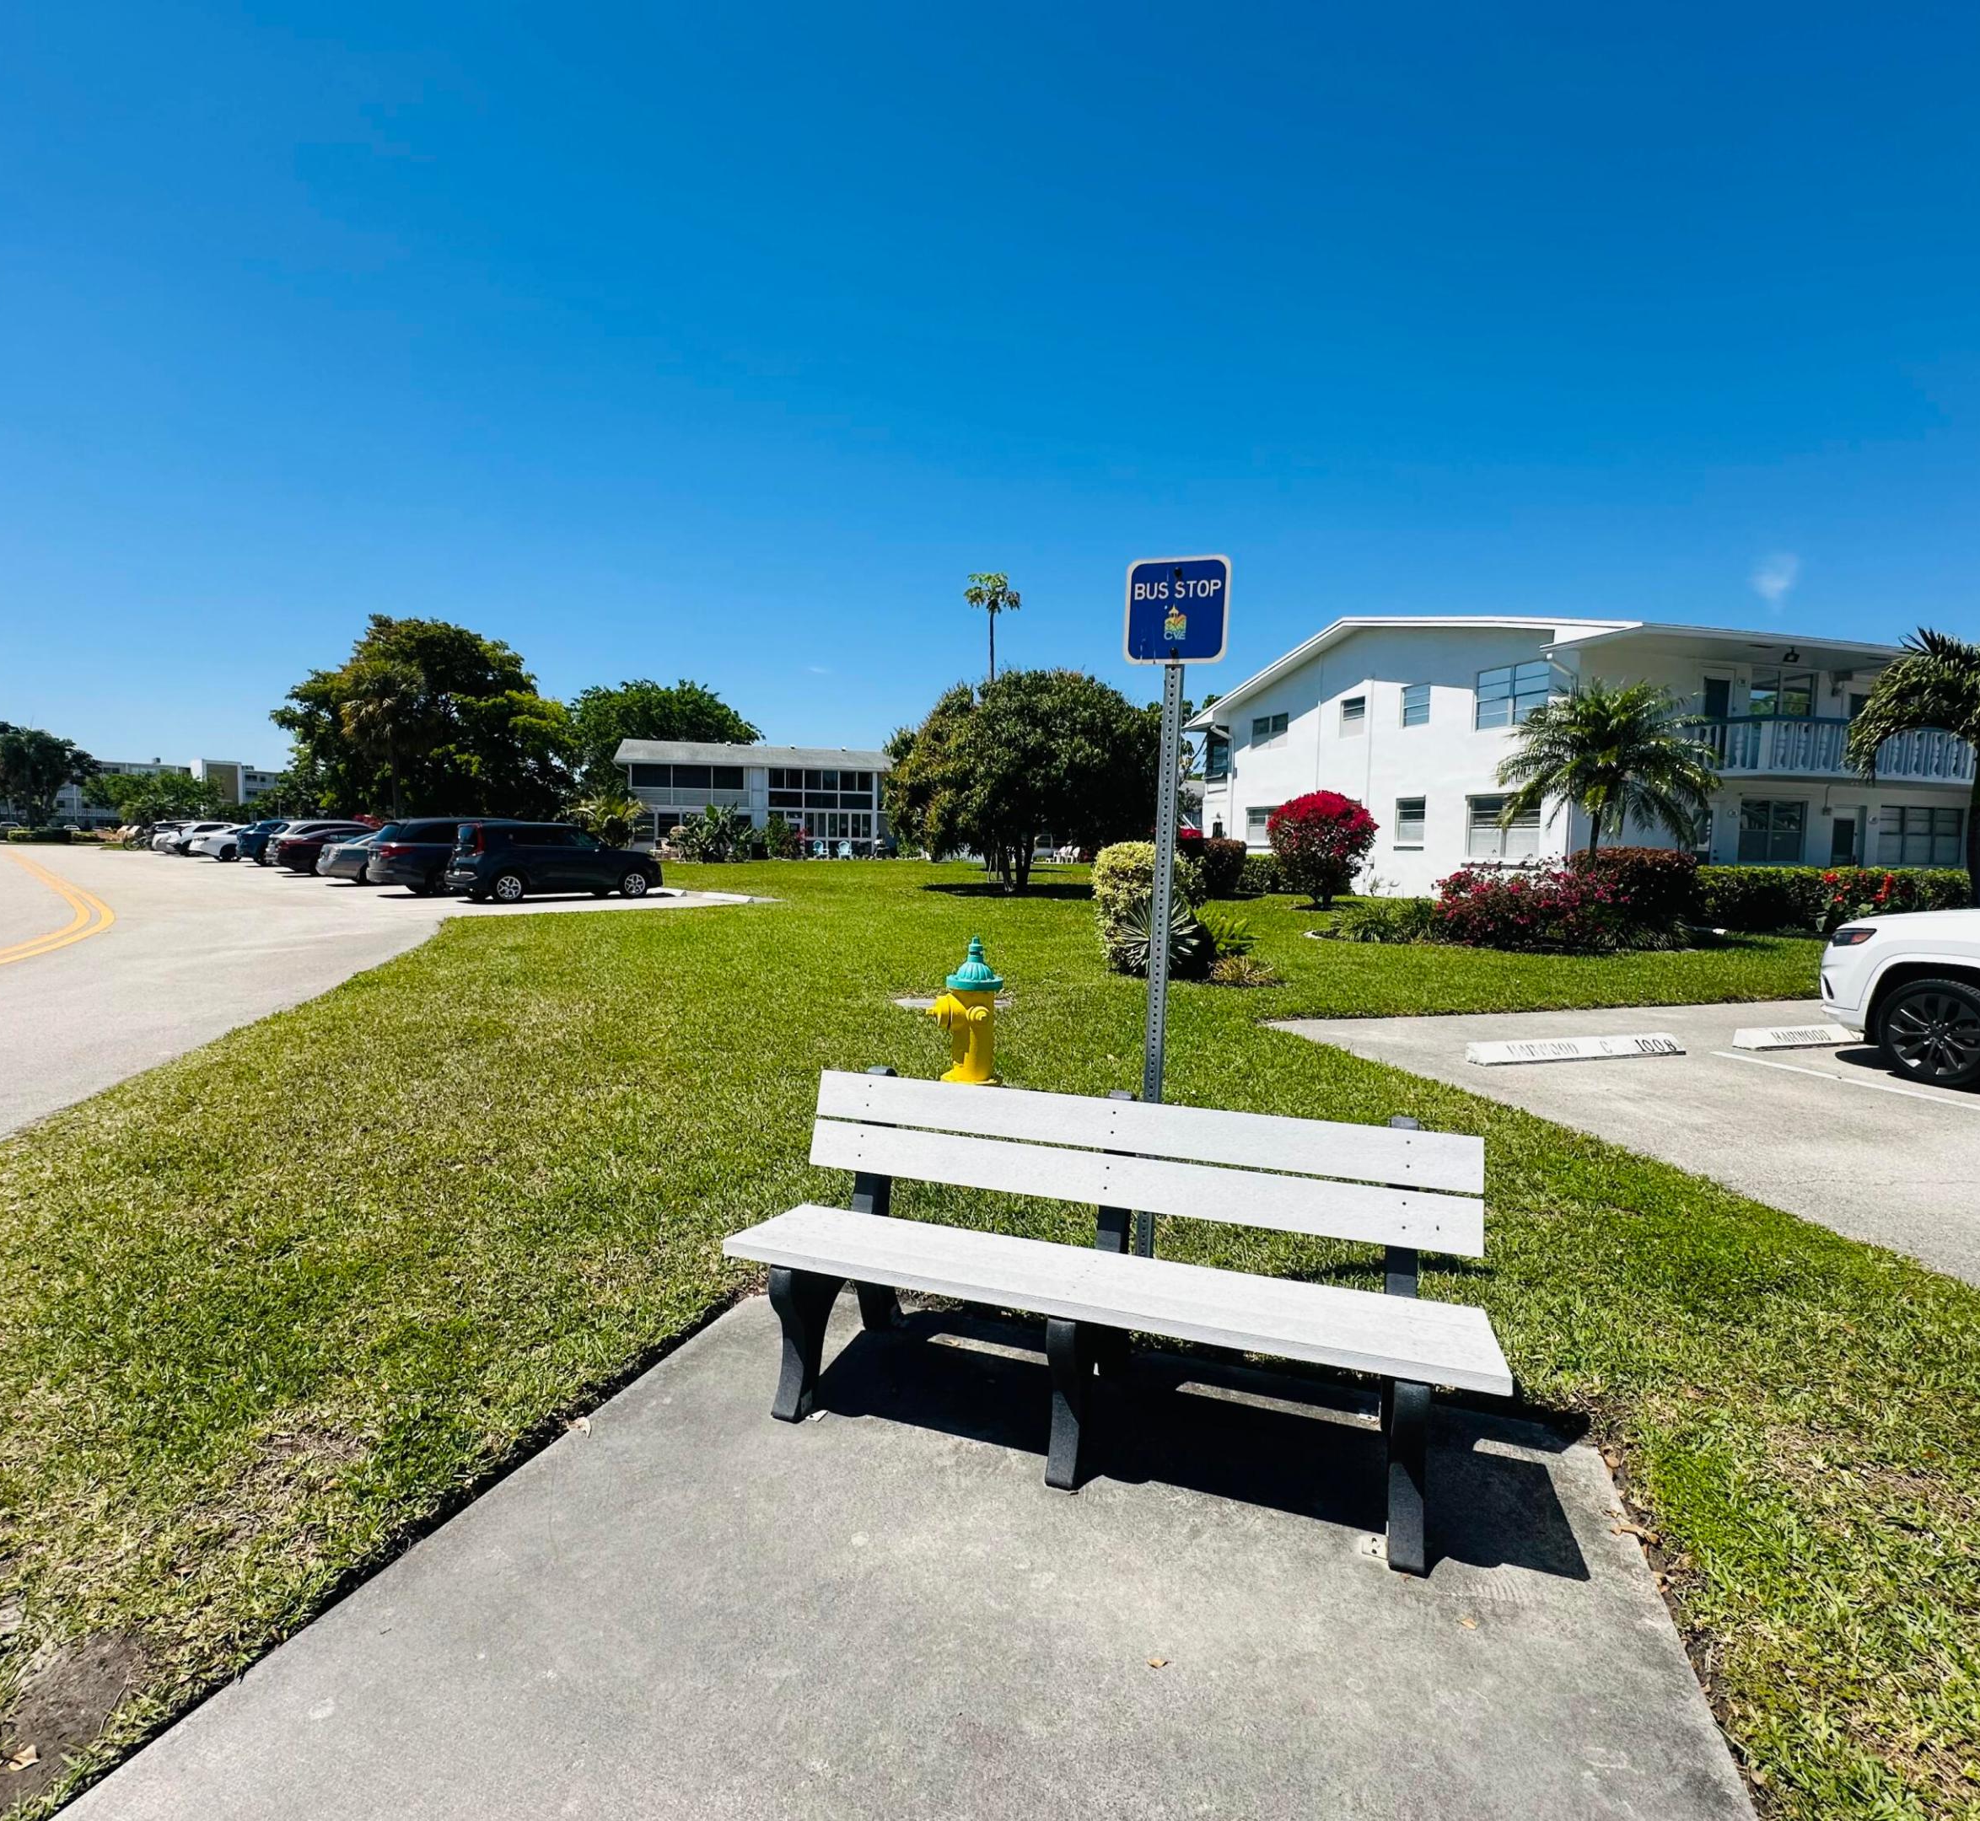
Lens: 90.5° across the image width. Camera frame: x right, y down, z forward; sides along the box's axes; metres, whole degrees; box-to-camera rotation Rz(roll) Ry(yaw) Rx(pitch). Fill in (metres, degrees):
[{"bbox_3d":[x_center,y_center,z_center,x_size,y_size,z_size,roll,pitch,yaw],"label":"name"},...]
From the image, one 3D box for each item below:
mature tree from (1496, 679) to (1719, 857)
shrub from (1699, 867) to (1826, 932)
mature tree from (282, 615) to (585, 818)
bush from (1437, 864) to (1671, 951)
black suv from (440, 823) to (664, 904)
[{"bbox_3d":[9.757,-1.581,15.457,3.100,4.066,3.100,3,4,19],"label":"mature tree"},{"bbox_3d":[13.752,-0.196,17.461,2.200,1.112,1.050,3,4,19],"label":"shrub"},{"bbox_3d":[-26.434,-8.148,46.000,12.200,11.600,11.500,-1,4,-30],"label":"mature tree"},{"bbox_3d":[8.388,-0.101,14.657,3.000,1.213,1.750,3,4,19],"label":"bush"},{"bbox_3d":[-9.170,-1.070,20.960,1.800,1.600,4.200,5,5,44],"label":"black suv"}]

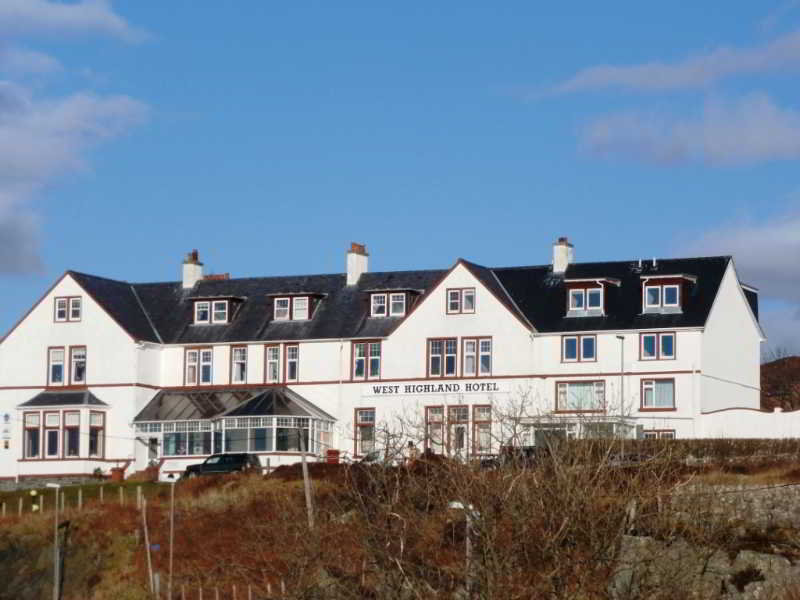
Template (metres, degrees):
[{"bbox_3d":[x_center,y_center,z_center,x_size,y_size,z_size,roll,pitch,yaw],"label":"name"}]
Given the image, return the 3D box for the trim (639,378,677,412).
[{"bbox_3d":[14.023,5.170,194.282,2.076,1.821,0.180,-2,-6,22],"label":"trim"}]

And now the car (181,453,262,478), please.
[{"bbox_3d":[-10.227,9.666,206.972,4.350,1.700,1.780,-2,-7,25],"label":"car"}]

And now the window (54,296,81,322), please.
[{"bbox_3d":[-20.163,0.606,218.309,1.903,1.495,0.200,-2,-7,25],"label":"window"}]

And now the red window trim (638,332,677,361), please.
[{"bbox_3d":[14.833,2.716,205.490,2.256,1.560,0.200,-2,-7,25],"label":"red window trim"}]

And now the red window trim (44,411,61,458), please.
[{"bbox_3d":[-19.627,7.647,202.291,1.079,2.697,0.180,-2,-6,22],"label":"red window trim"}]

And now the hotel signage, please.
[{"bbox_3d":[2.053,5.255,210.948,8.482,0.632,0.100,-2,-7,25],"label":"hotel signage"}]

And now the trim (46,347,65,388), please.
[{"bbox_3d":[-19.618,3.827,204.850,1.157,2.370,0.180,-2,-6,22],"label":"trim"}]

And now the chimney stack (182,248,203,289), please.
[{"bbox_3d":[-12.953,-1.914,224.689,0.950,2.465,1.150,-2,-7,25],"label":"chimney stack"}]

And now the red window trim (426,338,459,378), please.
[{"bbox_3d":[2.370,3.258,199.254,1.883,2.232,0.180,-2,-6,22],"label":"red window trim"}]

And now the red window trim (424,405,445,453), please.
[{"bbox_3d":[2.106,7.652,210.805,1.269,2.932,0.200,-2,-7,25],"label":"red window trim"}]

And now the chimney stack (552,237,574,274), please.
[{"bbox_3d":[9.778,-2.659,214.237,1.000,2.176,1.150,-2,-7,25],"label":"chimney stack"}]

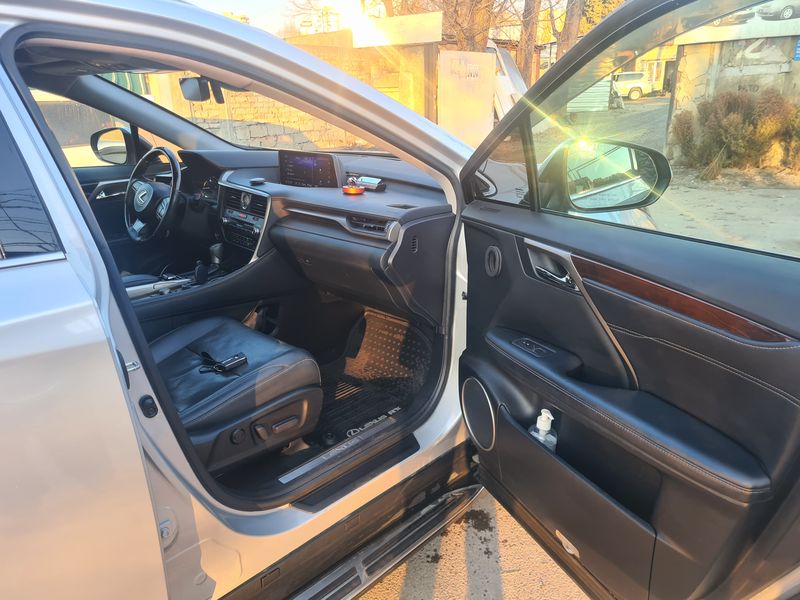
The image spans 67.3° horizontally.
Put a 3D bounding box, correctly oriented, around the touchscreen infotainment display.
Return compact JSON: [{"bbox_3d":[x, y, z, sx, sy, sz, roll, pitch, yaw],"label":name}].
[{"bbox_3d":[-0.335,-0.490,2.252,0.035,0.130,0.325,-9,19,-44],"label":"touchscreen infotainment display"}]

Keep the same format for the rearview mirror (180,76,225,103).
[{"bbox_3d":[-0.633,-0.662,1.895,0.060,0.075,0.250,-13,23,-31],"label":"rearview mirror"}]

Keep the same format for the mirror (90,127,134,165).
[{"bbox_3d":[-1.263,-0.693,2.683,0.235,0.165,0.120,10,22,29],"label":"mirror"}]

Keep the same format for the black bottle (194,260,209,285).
[{"bbox_3d":[-0.655,-0.092,1.980,0.041,0.080,0.041,-19,26,-41],"label":"black bottle"}]

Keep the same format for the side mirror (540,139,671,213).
[{"bbox_3d":[0.480,-0.292,1.410,0.250,0.168,0.135,-3,19,-4],"label":"side mirror"}]

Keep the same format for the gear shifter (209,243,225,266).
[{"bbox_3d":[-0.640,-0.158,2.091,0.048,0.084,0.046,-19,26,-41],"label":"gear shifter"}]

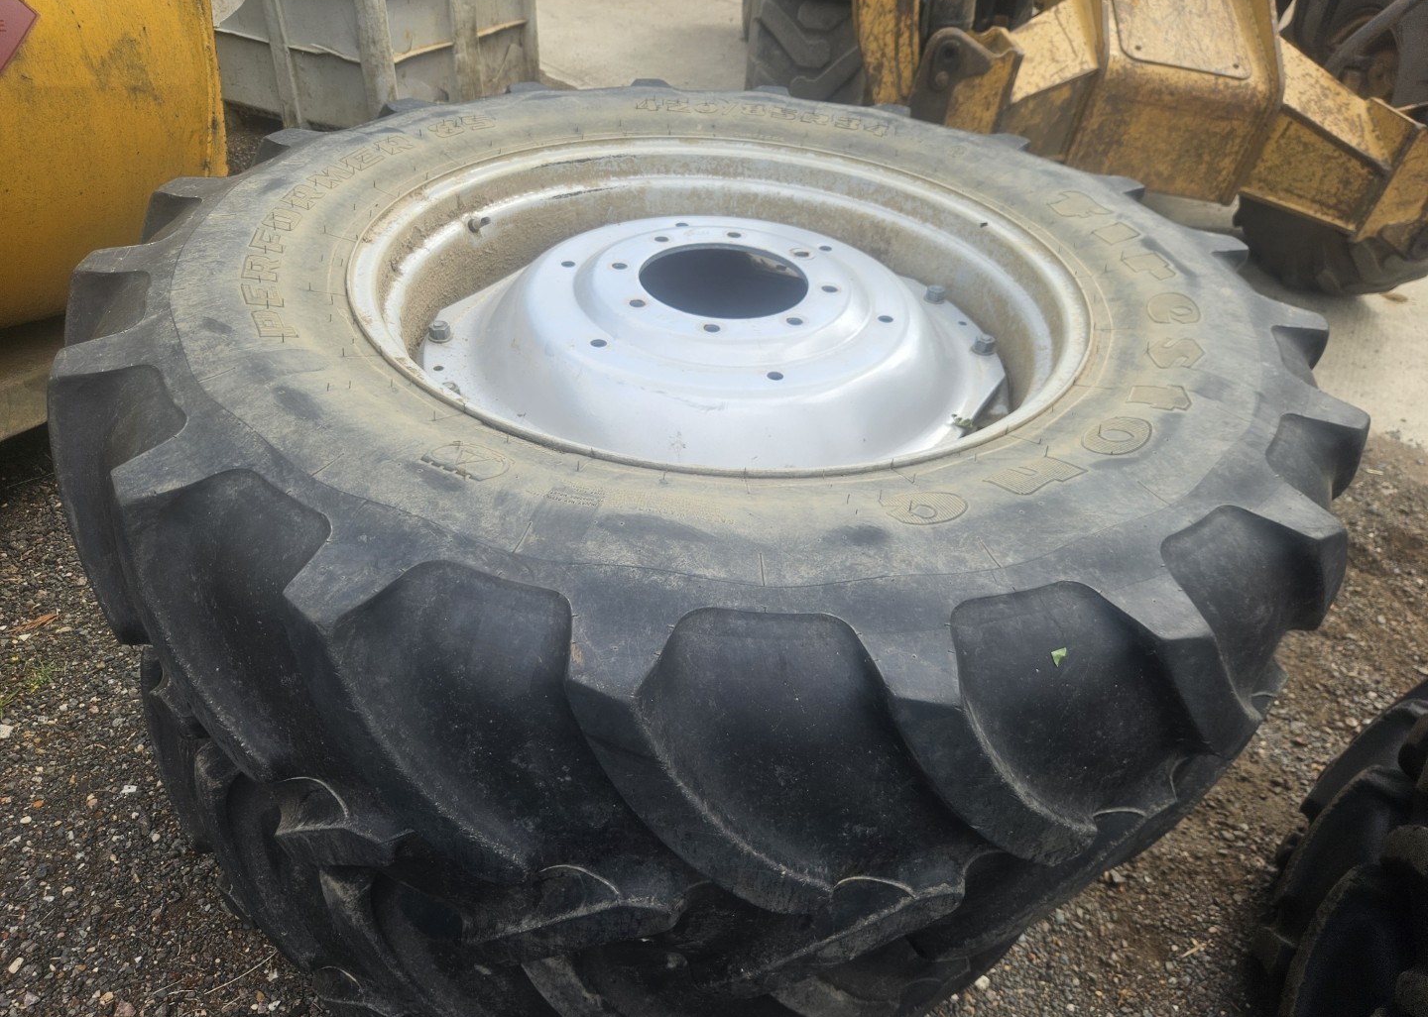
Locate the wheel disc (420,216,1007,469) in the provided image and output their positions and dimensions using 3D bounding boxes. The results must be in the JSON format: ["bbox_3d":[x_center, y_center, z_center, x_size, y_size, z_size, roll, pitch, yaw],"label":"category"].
[{"bbox_3d":[0.010,-0.258,1.267,0.775,0.110,0.775,3,39,-2],"label":"wheel disc"}]

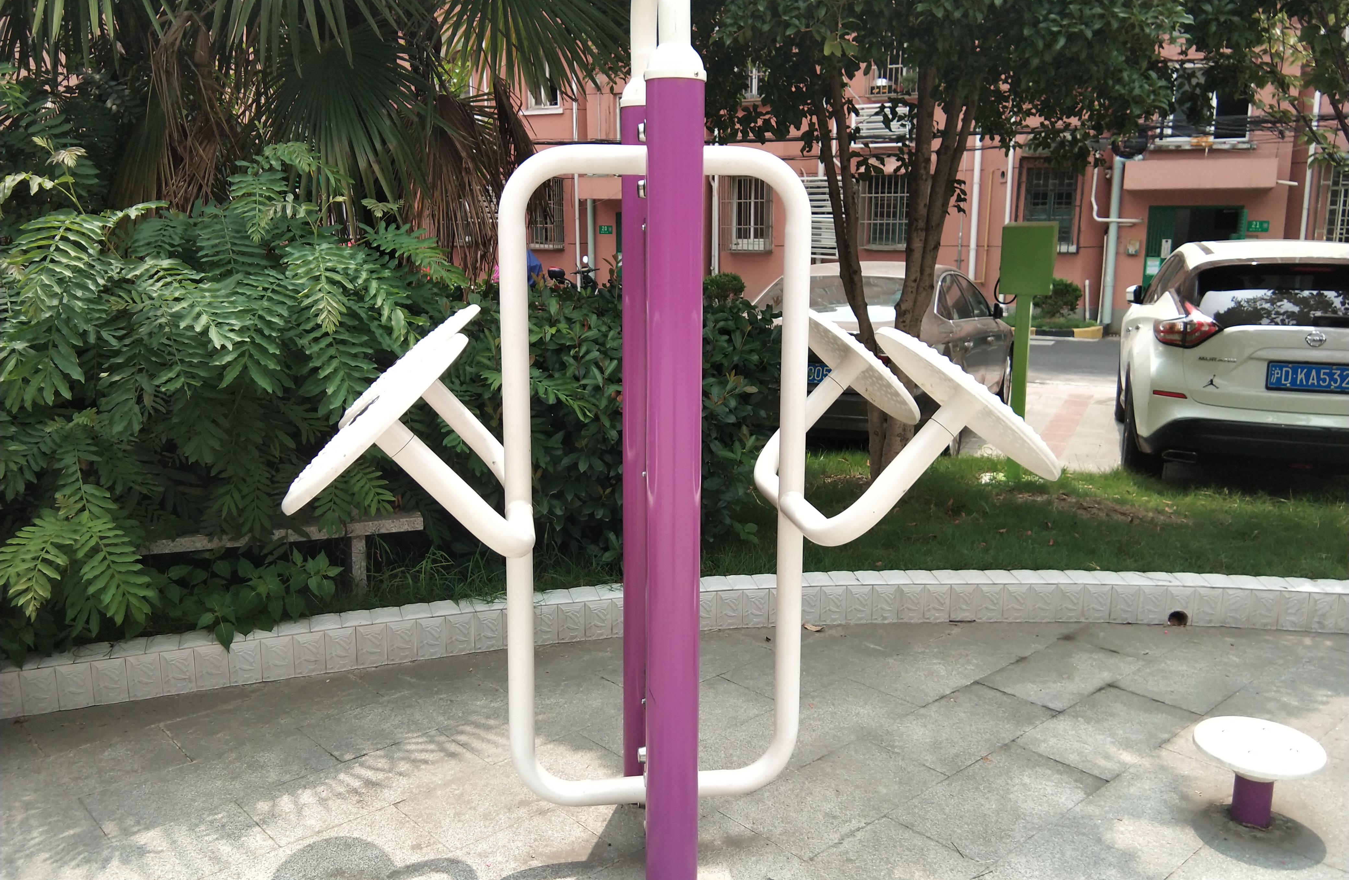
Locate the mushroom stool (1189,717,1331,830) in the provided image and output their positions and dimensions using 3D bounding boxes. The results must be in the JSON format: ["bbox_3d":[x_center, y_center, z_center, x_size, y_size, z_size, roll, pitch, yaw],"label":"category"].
[{"bbox_3d":[1.509,0.889,3.137,0.305,0.200,0.305,0,11,0],"label":"mushroom stool"}]

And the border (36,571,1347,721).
[{"bbox_3d":[0.155,0.666,4.414,4.850,0.150,0.600,-2,11,-9],"label":"border"}]

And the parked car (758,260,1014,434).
[{"bbox_3d":[1.693,-0.735,10.019,1.830,1.460,4.750,4,12,22],"label":"parked car"}]

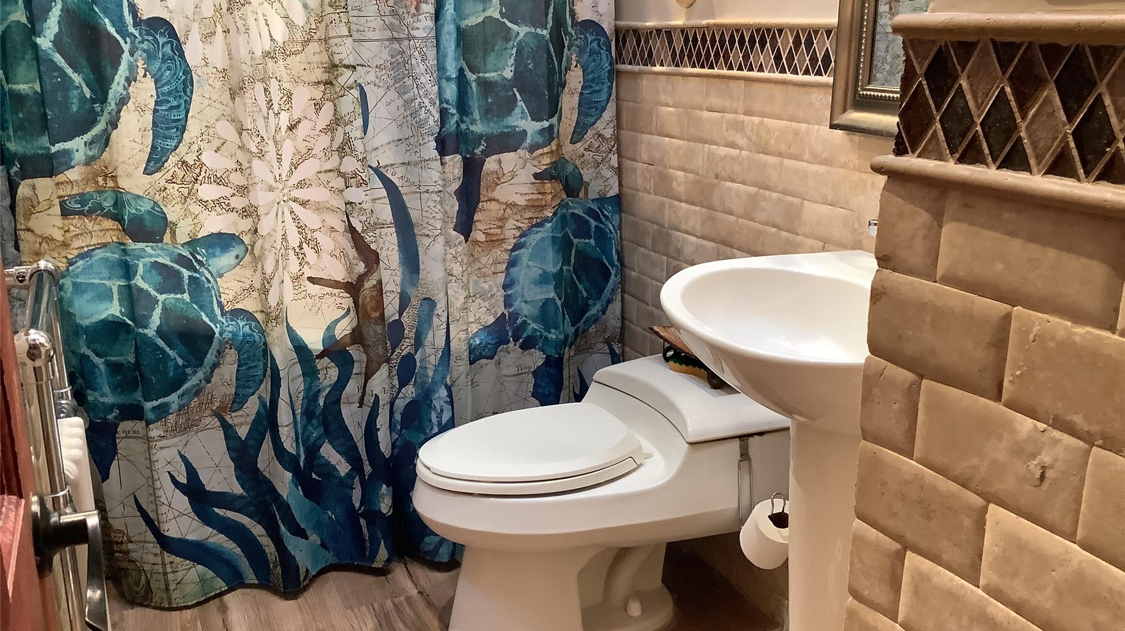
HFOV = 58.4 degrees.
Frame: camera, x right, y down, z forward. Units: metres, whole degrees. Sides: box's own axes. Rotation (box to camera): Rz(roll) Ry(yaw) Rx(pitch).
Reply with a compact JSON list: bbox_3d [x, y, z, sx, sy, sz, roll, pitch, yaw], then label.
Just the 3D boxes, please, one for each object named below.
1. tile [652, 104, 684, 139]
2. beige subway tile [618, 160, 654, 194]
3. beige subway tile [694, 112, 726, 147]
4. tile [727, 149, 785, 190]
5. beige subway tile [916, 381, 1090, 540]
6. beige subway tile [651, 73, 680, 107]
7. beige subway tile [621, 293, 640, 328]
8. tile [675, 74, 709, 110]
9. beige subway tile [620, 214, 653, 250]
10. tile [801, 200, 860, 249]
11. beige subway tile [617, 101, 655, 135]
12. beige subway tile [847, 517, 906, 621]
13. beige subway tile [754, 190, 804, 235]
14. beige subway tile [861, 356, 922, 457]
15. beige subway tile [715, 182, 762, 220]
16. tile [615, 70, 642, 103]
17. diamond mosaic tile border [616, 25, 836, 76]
[{"bbox_3d":[0.278,-0.494,2.585,0.012,0.076,0.152,-7,17,-25],"label":"tile"},{"bbox_3d":[0.210,-0.373,2.706,0.012,0.075,0.151,-7,17,-25],"label":"beige subway tile"},{"bbox_3d":[0.354,-0.451,2.435,0.012,0.076,0.149,-7,17,-25],"label":"beige subway tile"},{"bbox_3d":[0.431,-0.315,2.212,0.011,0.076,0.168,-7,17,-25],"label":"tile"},{"bbox_3d":[0.324,0.104,0.754,0.011,0.072,0.153,-7,17,-25],"label":"beige subway tile"},{"bbox_3d":[0.245,-0.567,2.549,0.011,0.073,0.150,-7,17,-25],"label":"beige subway tile"},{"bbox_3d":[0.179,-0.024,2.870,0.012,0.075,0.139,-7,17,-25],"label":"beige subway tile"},{"bbox_3d":[0.309,-0.537,2.446,0.012,0.075,0.151,-7,17,-25],"label":"tile"},{"bbox_3d":[0.211,-0.233,2.799,0.012,0.076,0.164,-7,17,-25],"label":"beige subway tile"},{"bbox_3d":[0.539,-0.187,2.045,0.012,0.075,0.151,-7,17,-25],"label":"tile"},{"bbox_3d":[0.209,-0.533,2.721,0.012,0.076,0.172,-7,17,-25],"label":"beige subway tile"},{"bbox_3d":[0.278,0.226,0.887,0.011,0.075,0.061,-7,17,-25],"label":"beige subway tile"},{"bbox_3d":[0.483,-0.229,2.222,0.012,0.076,0.156,-7,17,-25],"label":"beige subway tile"},{"bbox_3d":[0.285,0.078,0.857,0.012,0.076,0.063,-7,17,-25],"label":"beige subway tile"},{"bbox_3d":[0.407,-0.262,2.309,0.012,0.075,0.151,-7,17,-25],"label":"beige subway tile"},{"bbox_3d":[0.177,-0.612,2.710,0.012,0.075,0.151,-7,17,-25],"label":"tile"},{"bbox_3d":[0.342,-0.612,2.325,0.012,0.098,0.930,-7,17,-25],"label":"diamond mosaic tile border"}]

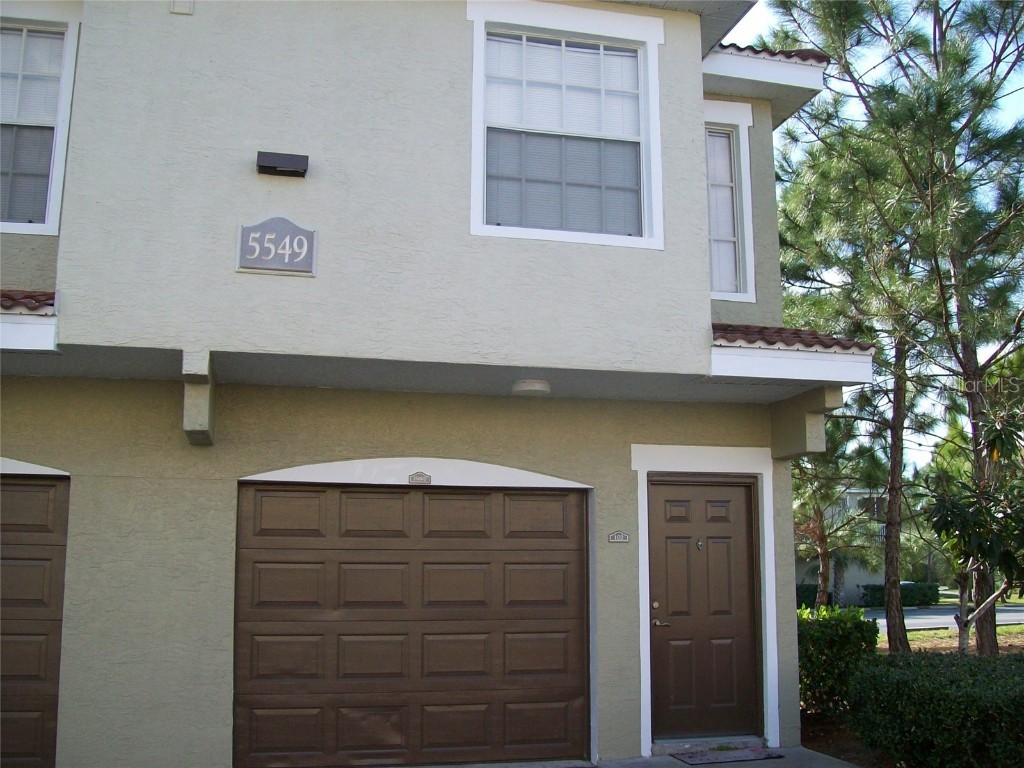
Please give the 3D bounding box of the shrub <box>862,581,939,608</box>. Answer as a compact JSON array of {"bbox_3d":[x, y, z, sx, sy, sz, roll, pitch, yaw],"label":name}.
[{"bbox_3d":[15.145,8.236,41.567,2.900,0.900,1.050,2,-9,-13],"label":"shrub"}]

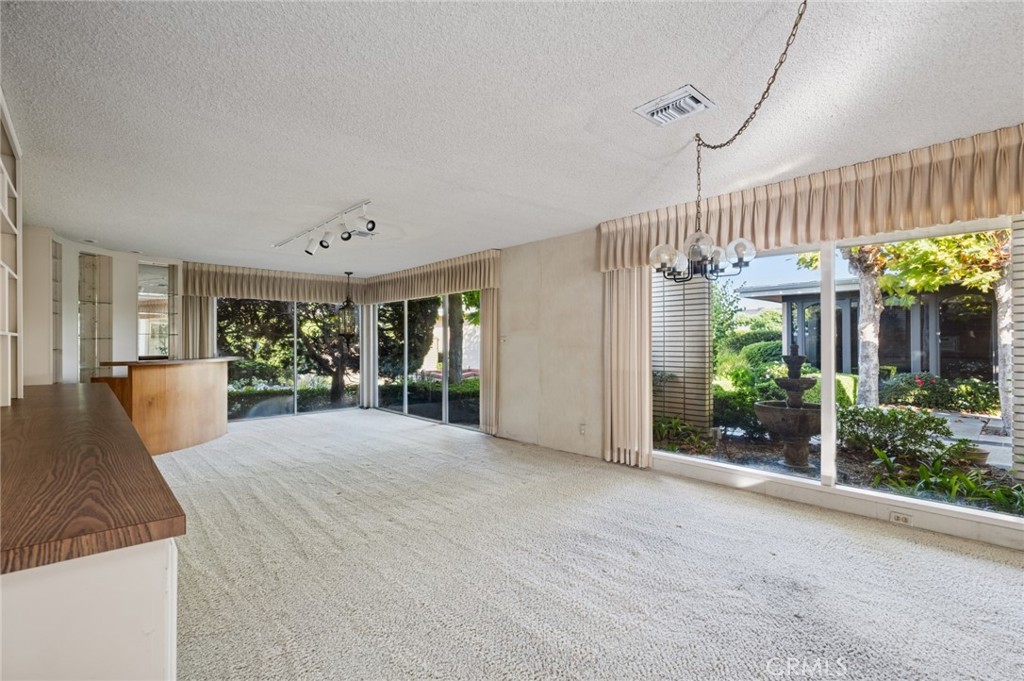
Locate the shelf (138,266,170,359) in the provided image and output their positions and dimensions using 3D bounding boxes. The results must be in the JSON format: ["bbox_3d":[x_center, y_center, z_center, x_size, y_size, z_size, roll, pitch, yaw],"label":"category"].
[{"bbox_3d":[-5.120,-0.385,6.520,0.200,1.400,0.440,0,0,39],"label":"shelf"}]

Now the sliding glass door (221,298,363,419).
[{"bbox_3d":[-3.765,0.285,7.887,2.330,1.980,0.090,0,0,-43],"label":"sliding glass door"}]

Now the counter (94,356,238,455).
[{"bbox_3d":[-4.120,0.758,5.640,0.970,1.040,1.620,0,0,10],"label":"counter"}]

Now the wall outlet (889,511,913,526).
[{"bbox_3d":[2.616,1.201,3.056,0.012,0.071,0.116,0,0,-43],"label":"wall outlet"}]

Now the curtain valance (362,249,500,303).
[{"bbox_3d":[-1.439,-0.911,7.246,0.200,0.510,3.700,0,0,-43],"label":"curtain valance"}]

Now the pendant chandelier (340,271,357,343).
[{"bbox_3d":[-2.803,-0.529,7.815,0.270,1.270,0.270,0,0,-43],"label":"pendant chandelier"}]

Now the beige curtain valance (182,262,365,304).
[{"bbox_3d":[-3.853,-0.900,7.675,2.800,0.510,0.200,0,0,-43],"label":"beige curtain valance"}]

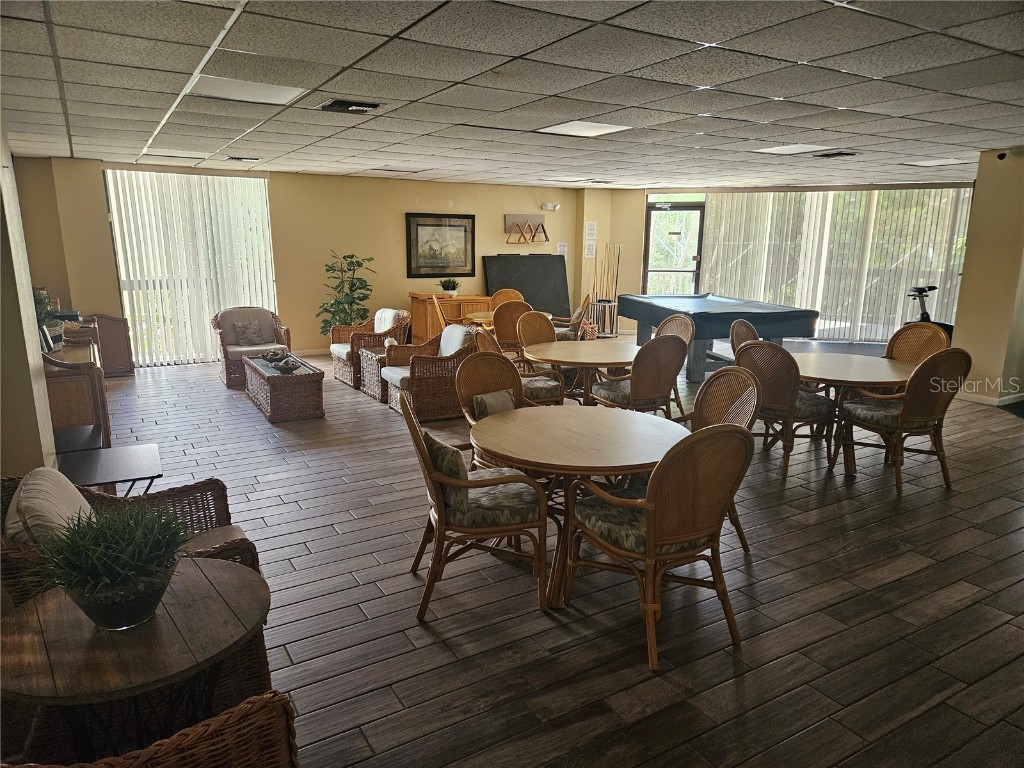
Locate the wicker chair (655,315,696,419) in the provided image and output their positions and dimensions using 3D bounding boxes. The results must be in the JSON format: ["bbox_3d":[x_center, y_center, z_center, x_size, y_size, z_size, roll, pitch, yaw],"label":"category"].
[{"bbox_3d":[1.251,-0.143,5.972,0.610,0.925,0.580,-10,16,-41],"label":"wicker chair"}]

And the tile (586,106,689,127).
[{"bbox_3d":[0.869,-1.839,4.666,0.600,0.020,0.600,-7,14,-30],"label":"tile"}]

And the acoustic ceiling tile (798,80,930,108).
[{"bbox_3d":[2.045,-1.707,4.007,0.600,0.020,0.600,-7,14,-30],"label":"acoustic ceiling tile"}]

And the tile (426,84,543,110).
[{"bbox_3d":[-0.179,-1.734,4.111,0.610,0.020,0.610,-7,14,-30],"label":"tile"}]

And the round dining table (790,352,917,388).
[{"bbox_3d":[2.370,0.226,4.964,1.070,0.720,1.070,0,12,0],"label":"round dining table"}]

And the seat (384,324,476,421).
[{"bbox_3d":[-0.732,-0.142,6.546,0.800,0.820,0.730,-7,14,-31],"label":"seat"}]

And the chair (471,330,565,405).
[{"bbox_3d":[0.050,0.025,5.282,0.650,0.955,0.560,-6,14,-29],"label":"chair"}]

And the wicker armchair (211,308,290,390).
[{"bbox_3d":[-3.039,-0.465,7.965,0.740,0.820,0.790,-6,14,-27],"label":"wicker armchair"}]

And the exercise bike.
[{"bbox_3d":[5.894,-0.914,9.423,1.050,1.180,0.520,6,13,24],"label":"exercise bike"}]

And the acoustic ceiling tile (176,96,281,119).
[{"bbox_3d":[-1.847,-1.809,4.453,0.600,0.020,0.600,-7,14,-30],"label":"acoustic ceiling tile"}]

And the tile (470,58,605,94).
[{"bbox_3d":[0.135,-1.610,3.564,0.605,0.020,0.605,-7,14,-30],"label":"tile"}]

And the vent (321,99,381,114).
[{"bbox_3d":[-1.046,-1.781,4.411,0.340,0.040,0.380,-7,14,-30],"label":"vent"}]

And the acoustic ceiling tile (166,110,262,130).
[{"bbox_3d":[-2.162,-1.925,4.967,0.605,0.020,0.605,-7,14,-30],"label":"acoustic ceiling tile"}]

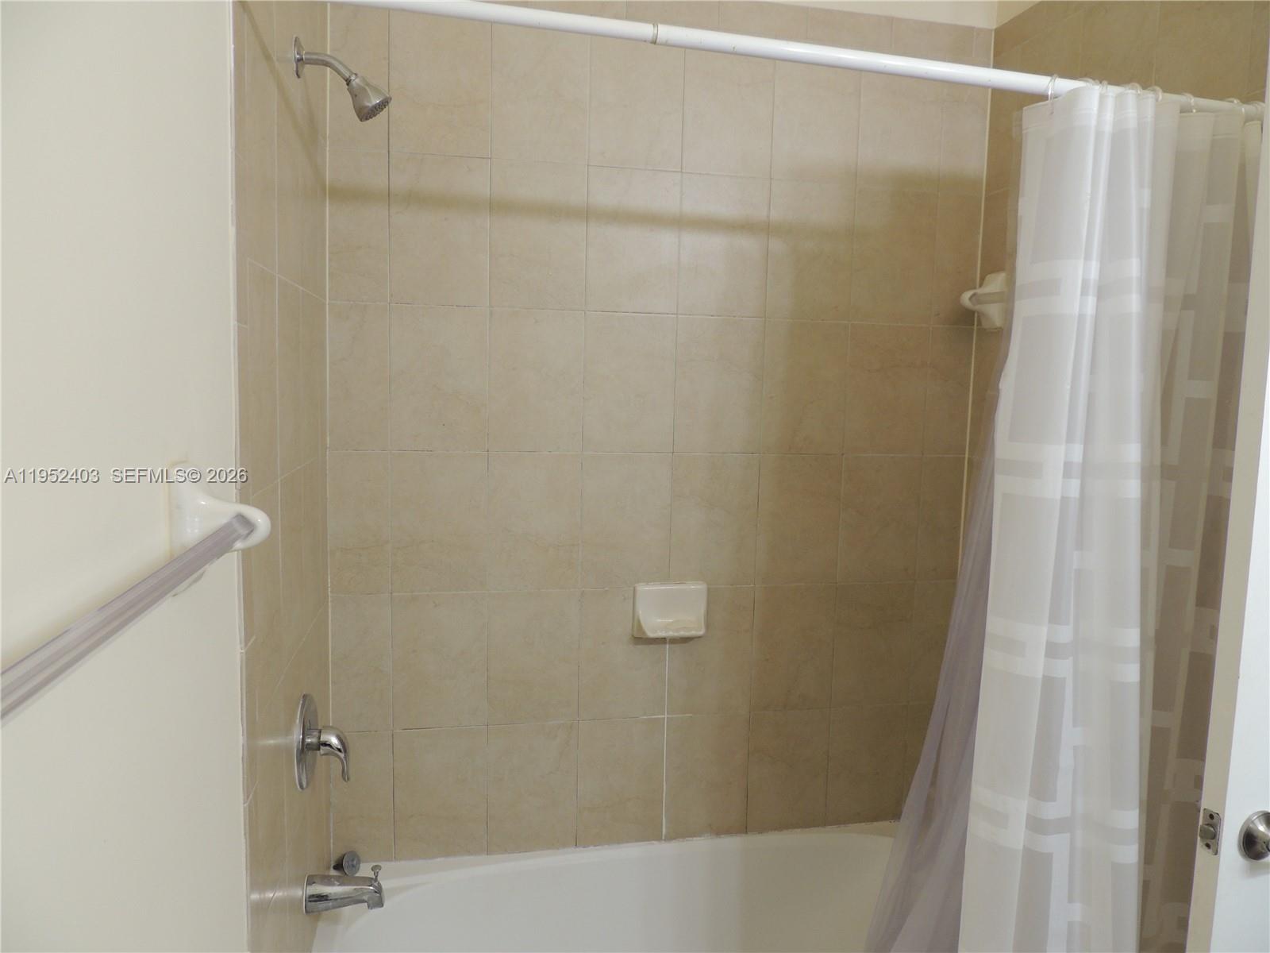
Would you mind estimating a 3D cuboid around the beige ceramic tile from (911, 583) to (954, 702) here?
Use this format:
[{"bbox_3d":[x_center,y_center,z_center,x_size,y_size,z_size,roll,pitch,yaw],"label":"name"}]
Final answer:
[{"bbox_3d":[0.730,0.405,2.159,0.111,0.303,0.009,0,6,-11],"label":"beige ceramic tile"}]

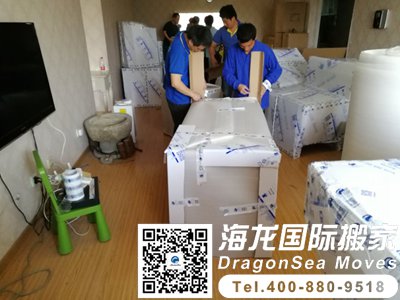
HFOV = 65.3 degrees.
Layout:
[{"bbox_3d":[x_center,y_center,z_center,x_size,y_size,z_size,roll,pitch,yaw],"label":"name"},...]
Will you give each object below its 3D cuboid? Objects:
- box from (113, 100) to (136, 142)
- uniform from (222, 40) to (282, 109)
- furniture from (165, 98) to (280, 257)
[{"bbox_3d":[-1.013,-0.399,4.227,0.250,0.530,0.270,-5,23,-10],"label":"box"},{"bbox_3d":[0.537,-0.761,3.175,0.580,0.680,0.400,3,23,9],"label":"uniform"},{"bbox_3d":[0.202,0.094,2.678,0.671,0.745,1.522,0,21,5],"label":"furniture"}]

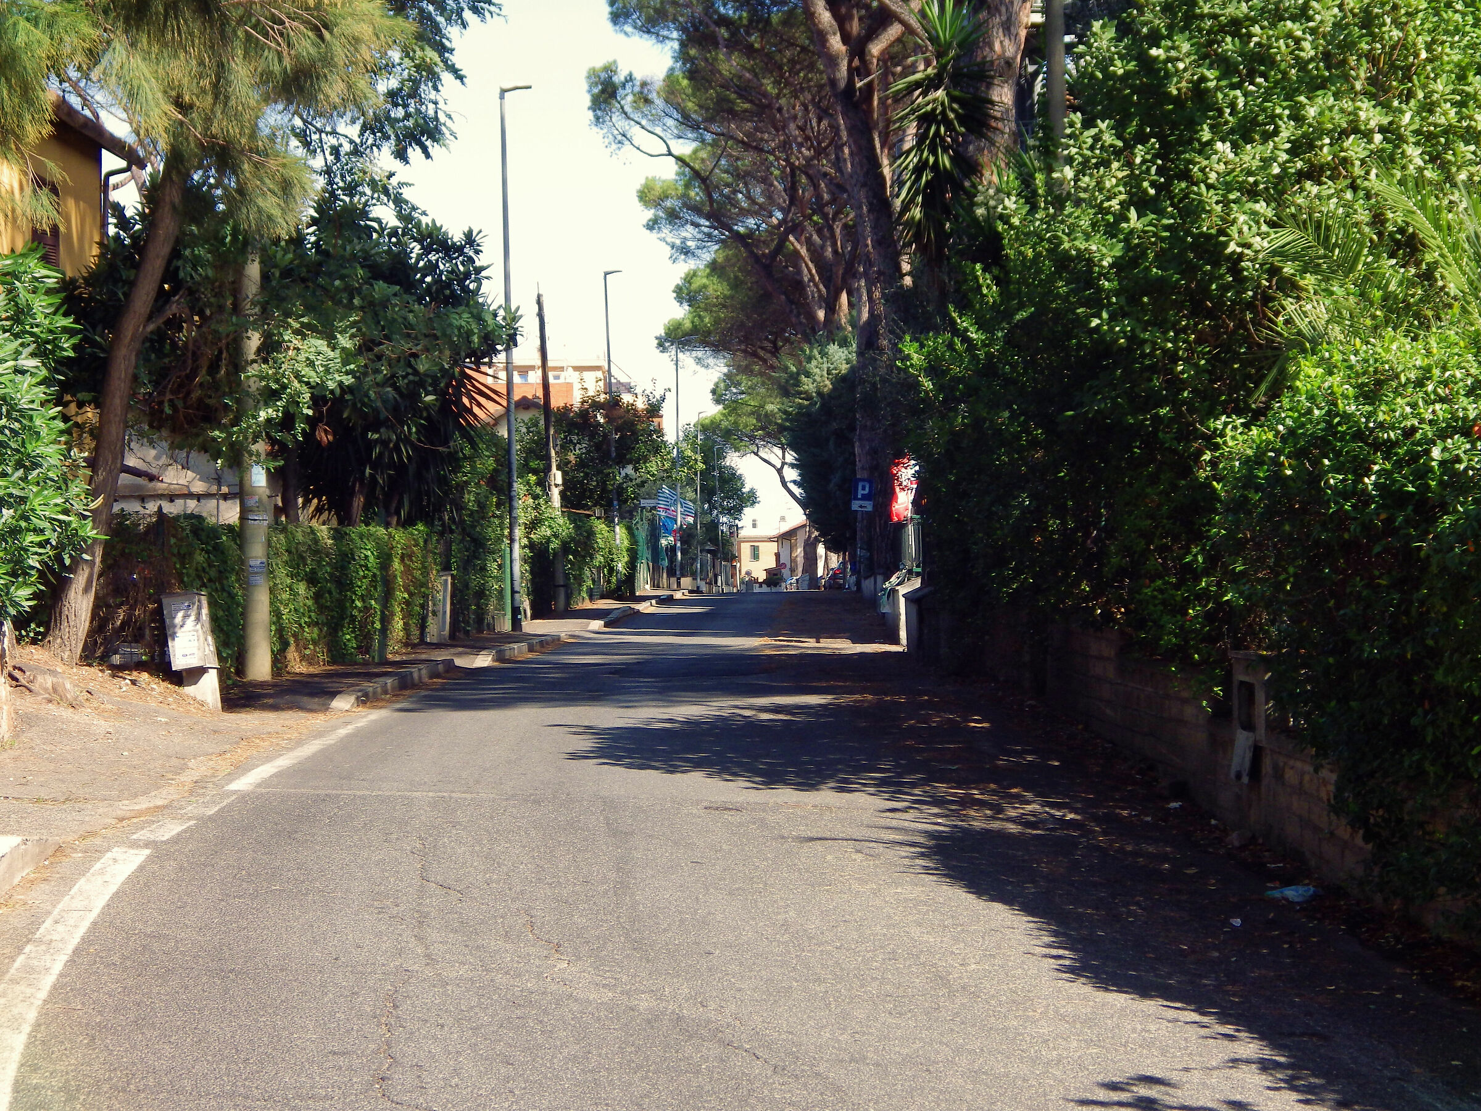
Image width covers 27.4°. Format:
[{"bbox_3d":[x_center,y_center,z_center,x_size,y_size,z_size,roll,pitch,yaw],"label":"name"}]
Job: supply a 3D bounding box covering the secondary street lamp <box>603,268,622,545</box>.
[{"bbox_3d":[-3.157,-3.014,75.000,0.500,8.000,0.160,-2,0,1],"label":"secondary street lamp"}]

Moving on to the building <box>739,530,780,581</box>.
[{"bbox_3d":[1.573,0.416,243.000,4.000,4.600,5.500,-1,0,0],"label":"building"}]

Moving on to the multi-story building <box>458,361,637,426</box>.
[{"bbox_3d":[-12.923,-6.208,205.000,13.500,13.000,11.000,-1,0,0],"label":"multi-story building"}]

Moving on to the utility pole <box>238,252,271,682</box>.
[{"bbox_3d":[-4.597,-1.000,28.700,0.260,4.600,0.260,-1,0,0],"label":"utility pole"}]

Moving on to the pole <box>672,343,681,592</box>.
[{"bbox_3d":[-2.003,-2.939,98.300,0.300,8.000,0.160,-1,0,1],"label":"pole"}]

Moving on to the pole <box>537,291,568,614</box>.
[{"bbox_3d":[-3.540,-1.950,57.200,0.330,6.050,0.260,-4,0,0],"label":"pole"}]

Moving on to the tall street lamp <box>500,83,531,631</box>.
[{"bbox_3d":[-3.312,-2.903,44.700,0.500,8.000,0.160,-2,0,1],"label":"tall street lamp"}]

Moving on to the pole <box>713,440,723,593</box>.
[{"bbox_3d":[-1.172,-2.005,162.000,0.500,8.000,0.180,-2,0,1],"label":"pole"}]

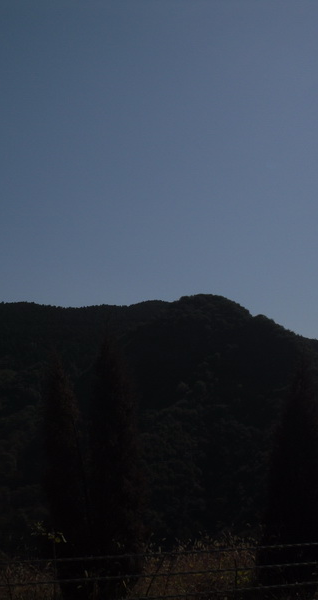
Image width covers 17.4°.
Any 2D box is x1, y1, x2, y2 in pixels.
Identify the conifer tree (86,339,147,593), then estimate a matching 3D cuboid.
[{"bbox_3d":[-0.459,1.852,11.500,0.680,2.880,0.680,0,-9,-2],"label":"conifer tree"}]

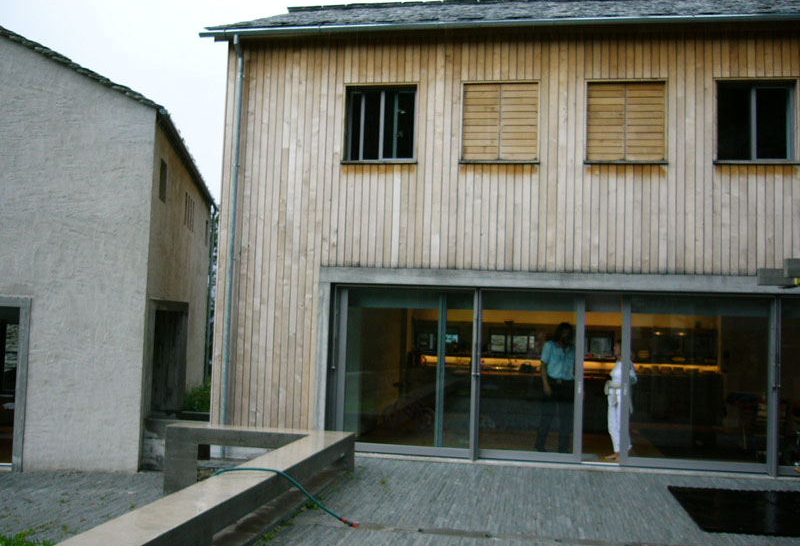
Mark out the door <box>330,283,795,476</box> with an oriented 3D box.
[{"bbox_3d":[1.937,1.358,10.693,5.853,2.262,0.150,1,-4,8],"label":"door"}]

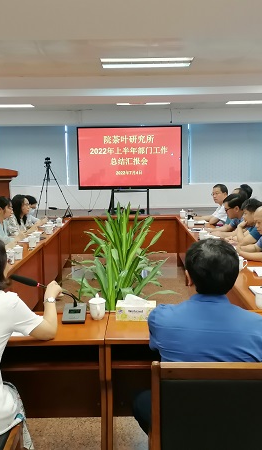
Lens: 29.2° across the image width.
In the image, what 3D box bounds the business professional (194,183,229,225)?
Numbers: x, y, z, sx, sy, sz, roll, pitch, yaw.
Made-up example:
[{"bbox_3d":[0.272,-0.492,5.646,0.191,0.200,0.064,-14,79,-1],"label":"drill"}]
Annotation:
[{"bbox_3d":[1.174,0.085,6.800,0.600,1.280,0.500,-3,7,-19],"label":"business professional"}]

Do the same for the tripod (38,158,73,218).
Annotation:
[{"bbox_3d":[-1.756,-0.880,11.713,0.840,1.420,0.760,-1,7,1],"label":"tripod"}]

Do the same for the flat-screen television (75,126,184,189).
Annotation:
[{"bbox_3d":[-0.019,-1.281,9.600,1.992,1.187,0.090,-1,7,1],"label":"flat-screen television"}]

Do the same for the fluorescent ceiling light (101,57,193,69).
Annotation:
[{"bbox_3d":[0.210,-2.160,6.680,1.200,0.070,0.600,-1,7,1],"label":"fluorescent ceiling light"}]

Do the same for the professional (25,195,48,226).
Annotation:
[{"bbox_3d":[-1.314,0.165,6.907,0.580,1.170,0.450,-1,7,1],"label":"professional"}]

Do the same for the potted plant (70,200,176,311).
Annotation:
[{"bbox_3d":[-0.028,0.483,3.690,0.730,1.280,0.730,-1,7,1],"label":"potted plant"}]

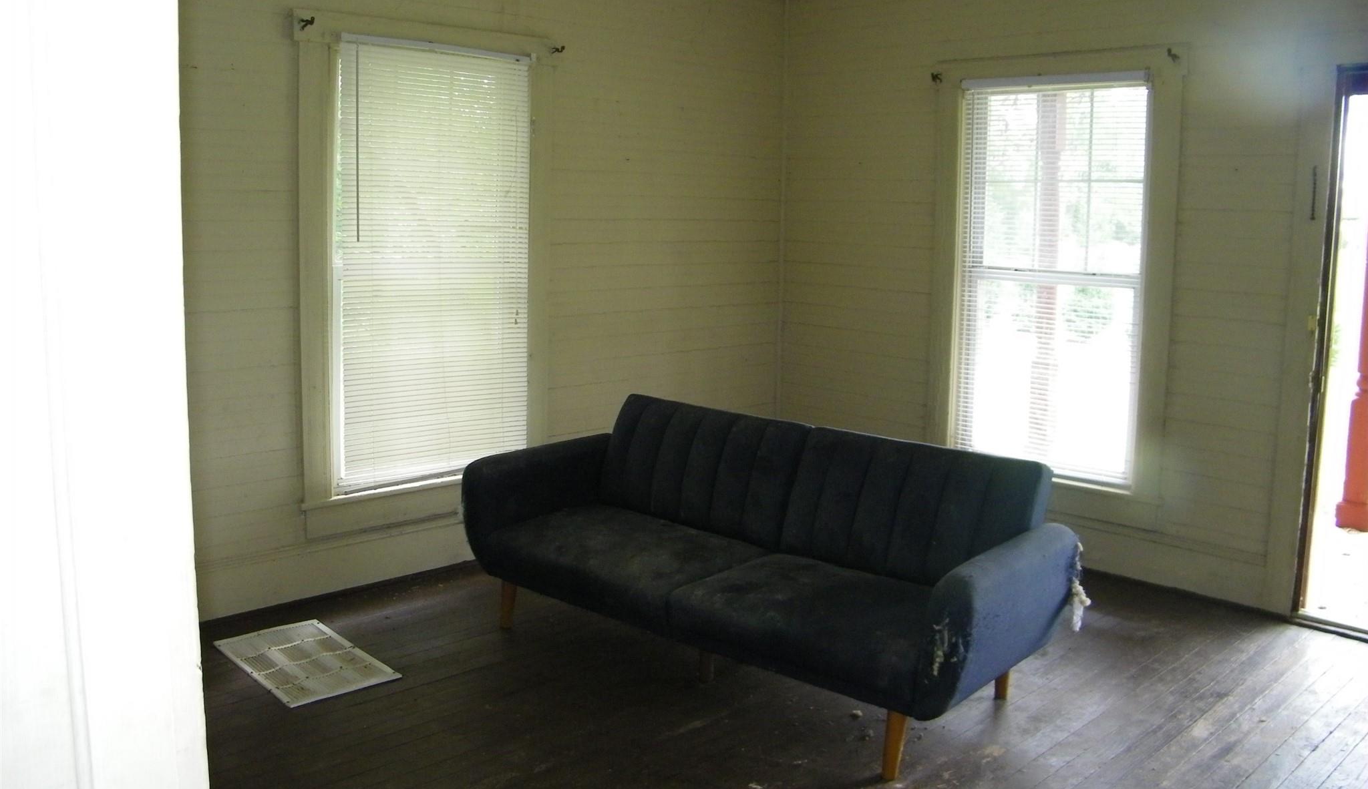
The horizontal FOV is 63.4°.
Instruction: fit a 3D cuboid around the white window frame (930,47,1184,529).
[{"bbox_3d":[1.554,-0.469,4.771,0.100,1.920,1.170,-8,12,-43],"label":"white window frame"}]

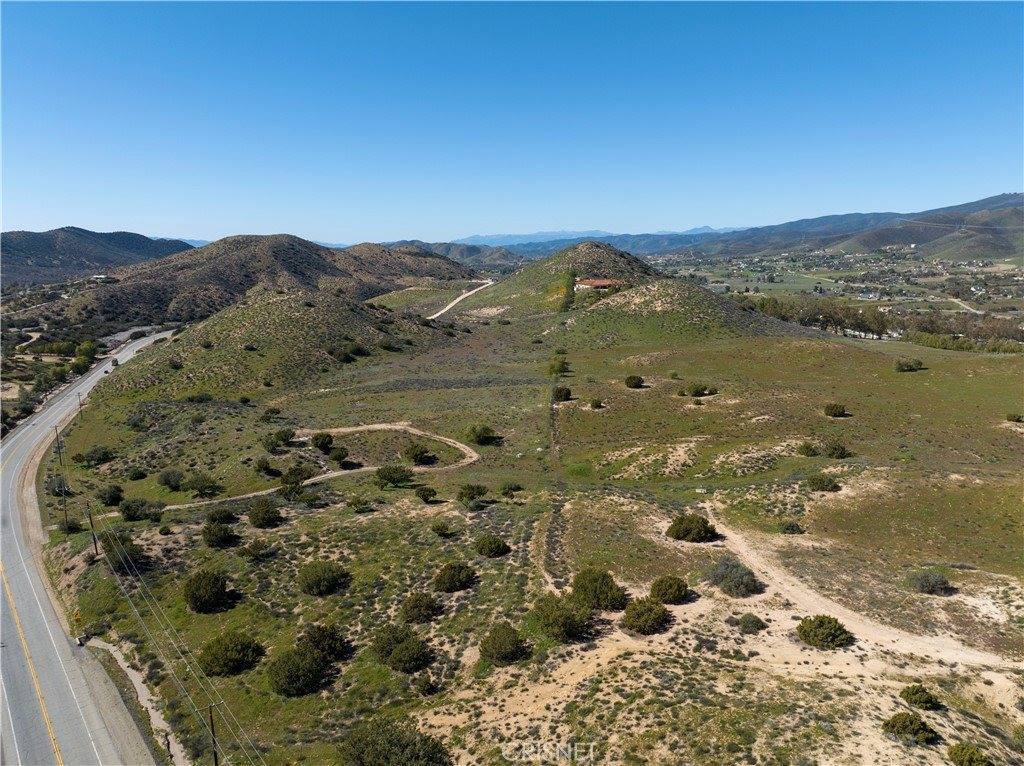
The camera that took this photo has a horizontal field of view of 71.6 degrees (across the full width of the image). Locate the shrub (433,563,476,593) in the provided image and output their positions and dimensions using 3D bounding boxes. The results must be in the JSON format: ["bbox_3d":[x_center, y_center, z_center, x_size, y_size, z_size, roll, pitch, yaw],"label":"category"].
[{"bbox_3d":[-7.970,26.500,96.630,5.450,3.690,4.900,-1,11,-5],"label":"shrub"}]

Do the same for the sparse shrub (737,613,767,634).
[{"bbox_3d":[30.710,30.460,90.830,3.510,1.850,3.160,4,12,20],"label":"sparse shrub"}]

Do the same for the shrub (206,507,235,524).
[{"bbox_3d":[-58.010,26.080,141.380,5.610,3.170,5.050,0,11,0],"label":"shrub"}]

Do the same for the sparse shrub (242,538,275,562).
[{"bbox_3d":[-45.190,29.230,125.730,5.470,3.070,4.920,-4,12,-21],"label":"sparse shrub"}]

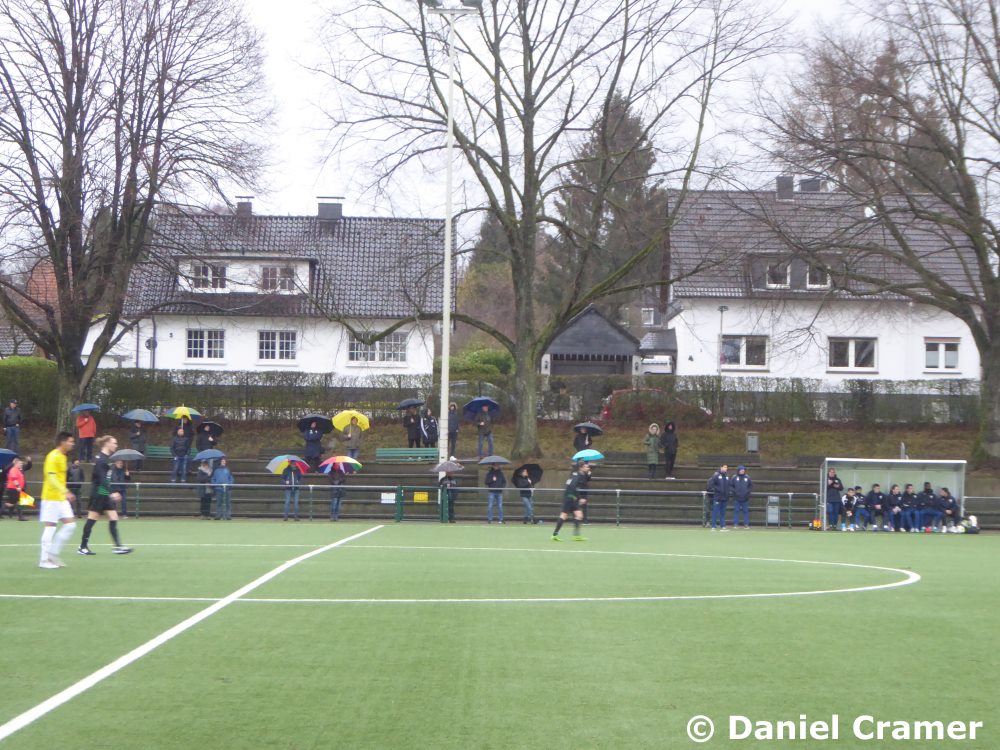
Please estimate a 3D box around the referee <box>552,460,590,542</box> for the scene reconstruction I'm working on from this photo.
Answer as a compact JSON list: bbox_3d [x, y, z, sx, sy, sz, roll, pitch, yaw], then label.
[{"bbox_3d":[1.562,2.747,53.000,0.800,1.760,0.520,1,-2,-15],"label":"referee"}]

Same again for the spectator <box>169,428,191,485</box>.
[{"bbox_3d":[-10.007,2.527,76.000,0.570,1.760,0.380,1,-2,0],"label":"spectator"}]

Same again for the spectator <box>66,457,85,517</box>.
[{"bbox_3d":[-12.399,3.314,71.000,0.500,1.741,0.380,1,-2,-12],"label":"spectator"}]

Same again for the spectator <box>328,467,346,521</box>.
[{"bbox_3d":[-4.762,3.438,71.000,0.500,1.697,0.400,1,-2,-5],"label":"spectator"}]

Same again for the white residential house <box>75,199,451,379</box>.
[{"bbox_3d":[-9.043,-3.309,102.300,14.500,7.800,9.800,1,-2,0],"label":"white residential house"}]

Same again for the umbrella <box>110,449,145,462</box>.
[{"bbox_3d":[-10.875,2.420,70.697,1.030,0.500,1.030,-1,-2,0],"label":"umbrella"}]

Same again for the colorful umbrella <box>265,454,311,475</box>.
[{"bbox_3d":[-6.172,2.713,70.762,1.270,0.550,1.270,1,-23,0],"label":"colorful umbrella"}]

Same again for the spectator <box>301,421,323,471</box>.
[{"bbox_3d":[-5.833,2.254,75.800,0.550,1.634,0.400,1,-2,-12],"label":"spectator"}]

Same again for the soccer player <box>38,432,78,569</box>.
[{"bbox_3d":[-5.999,1.695,32.900,0.550,1.840,0.550,1,-2,-5],"label":"soccer player"}]

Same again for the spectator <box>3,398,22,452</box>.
[{"bbox_3d":[-15.477,1.690,77.000,0.540,1.825,0.360,1,-2,-10],"label":"spectator"}]

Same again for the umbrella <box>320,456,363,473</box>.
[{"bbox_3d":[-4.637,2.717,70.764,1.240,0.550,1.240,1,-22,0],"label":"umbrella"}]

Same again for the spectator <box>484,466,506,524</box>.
[{"bbox_3d":[-0.133,3.524,71.800,0.600,1.750,0.420,1,-2,0],"label":"spectator"}]

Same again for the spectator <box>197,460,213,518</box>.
[{"bbox_3d":[-8.631,3.362,71.000,0.520,1.720,0.420,1,-2,-9],"label":"spectator"}]

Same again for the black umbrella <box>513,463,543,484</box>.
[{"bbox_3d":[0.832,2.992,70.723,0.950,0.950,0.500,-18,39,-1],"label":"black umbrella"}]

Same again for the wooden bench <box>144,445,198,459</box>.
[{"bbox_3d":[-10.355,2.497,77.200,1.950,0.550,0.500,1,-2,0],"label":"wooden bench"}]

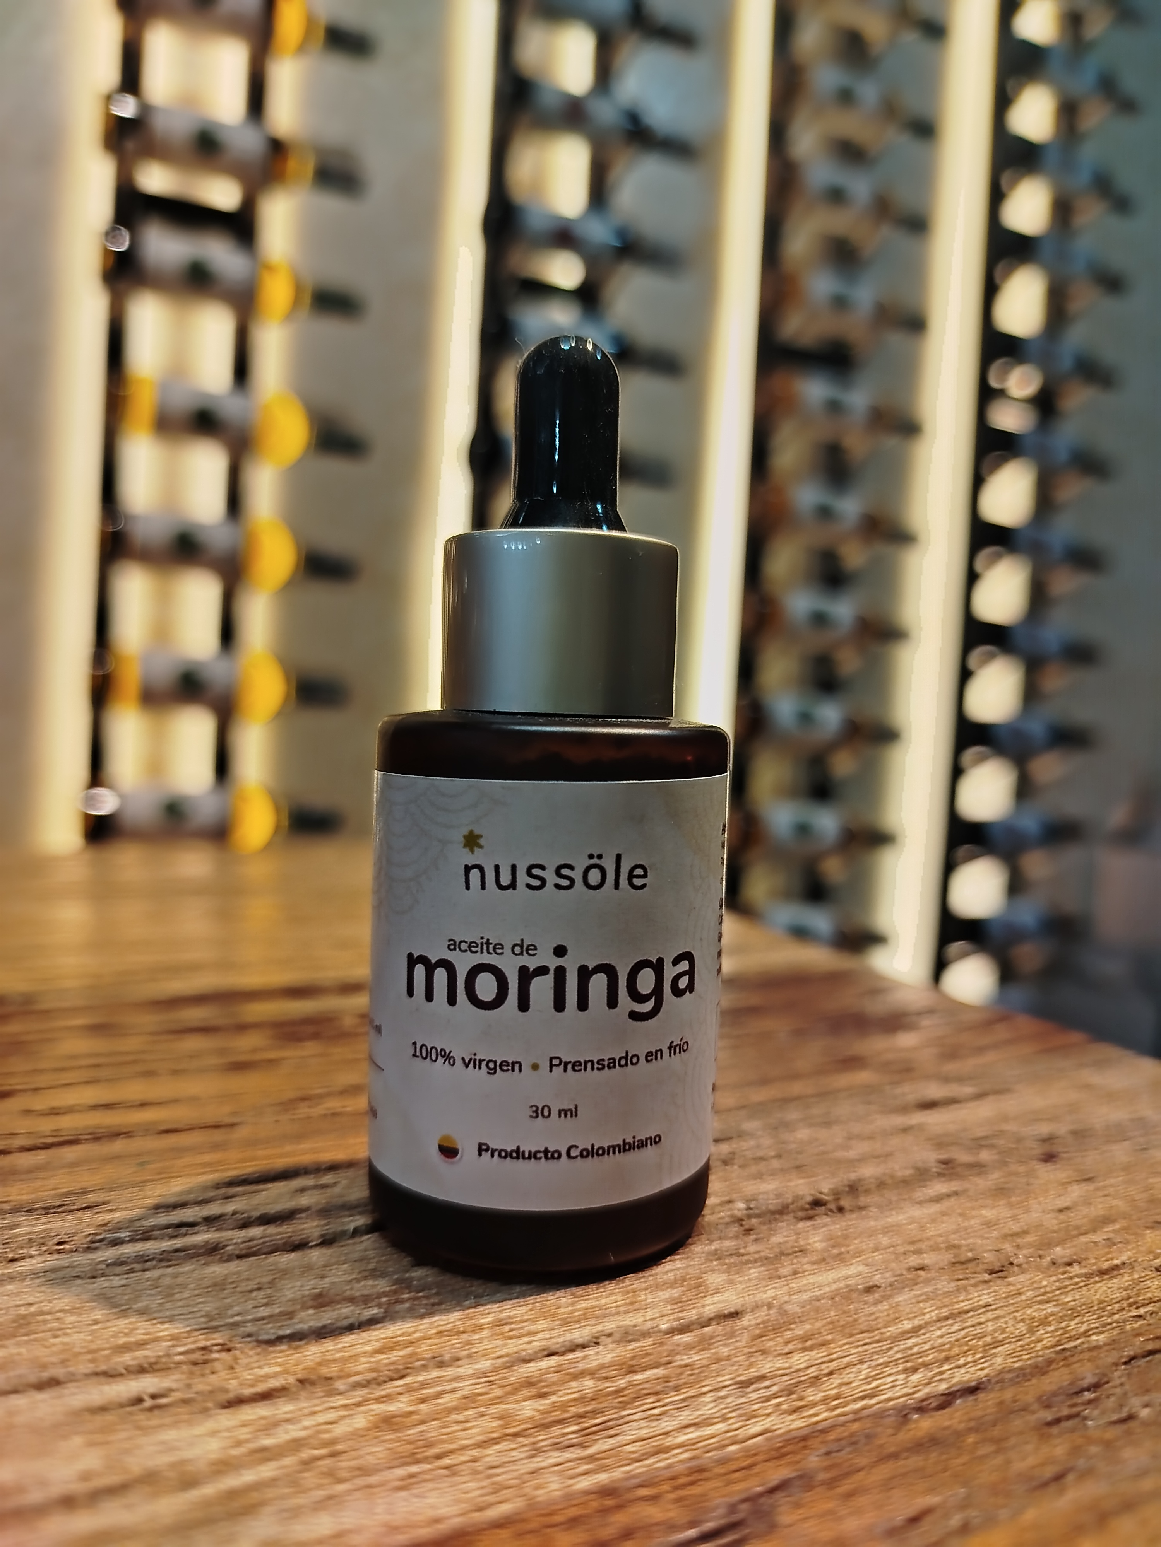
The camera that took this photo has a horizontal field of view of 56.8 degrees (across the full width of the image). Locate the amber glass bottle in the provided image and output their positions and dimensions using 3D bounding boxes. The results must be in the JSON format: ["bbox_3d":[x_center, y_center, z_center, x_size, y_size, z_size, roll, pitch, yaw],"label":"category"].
[{"bbox_3d":[-0.003,0.000,0.107,0.035,0.085,0.035,2,3,-1],"label":"amber glass bottle"}]

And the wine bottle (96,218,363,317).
[{"bbox_3d":[-0.419,-0.609,1.309,0.300,0.076,0.076,4,1,-21],"label":"wine bottle"}]

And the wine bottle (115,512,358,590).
[{"bbox_3d":[-0.428,-0.272,1.325,0.300,0.076,0.076,4,1,-21],"label":"wine bottle"}]

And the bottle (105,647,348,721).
[{"bbox_3d":[-0.439,-0.107,1.329,0.300,0.076,0.076,4,1,-21],"label":"bottle"}]

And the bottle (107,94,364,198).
[{"bbox_3d":[-0.416,-0.754,1.303,0.300,0.076,0.076,4,1,-21],"label":"bottle"}]

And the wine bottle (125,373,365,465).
[{"bbox_3d":[-0.417,-0.433,1.320,0.300,0.076,0.076,4,1,-21],"label":"wine bottle"}]

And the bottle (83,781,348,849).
[{"bbox_3d":[-0.449,0.052,1.335,0.300,0.076,0.076,4,1,-21],"label":"bottle"}]

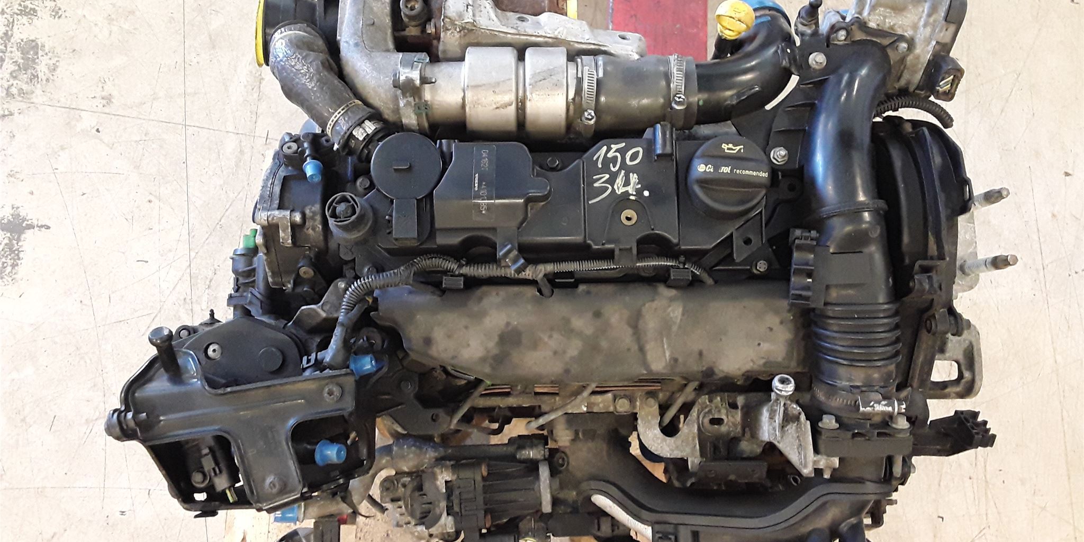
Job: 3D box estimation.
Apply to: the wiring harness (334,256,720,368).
[{"bbox_3d":[-0.019,0.032,0.696,0.298,0.058,0.079,1,75,0],"label":"wiring harness"}]

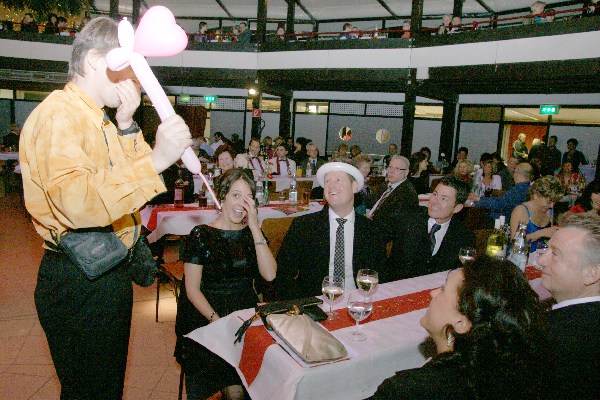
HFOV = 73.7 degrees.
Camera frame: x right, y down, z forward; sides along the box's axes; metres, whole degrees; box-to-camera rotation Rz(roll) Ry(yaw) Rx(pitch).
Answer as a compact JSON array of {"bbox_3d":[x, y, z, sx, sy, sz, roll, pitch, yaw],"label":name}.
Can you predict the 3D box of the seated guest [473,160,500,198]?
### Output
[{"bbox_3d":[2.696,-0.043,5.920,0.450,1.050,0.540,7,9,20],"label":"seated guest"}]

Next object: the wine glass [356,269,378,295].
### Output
[{"bbox_3d":[0.281,0.378,1.670,0.087,0.168,0.087,4,8,0],"label":"wine glass"}]

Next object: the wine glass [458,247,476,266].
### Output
[{"bbox_3d":[0.842,0.327,2.031,0.080,0.150,0.080,-2,9,-32],"label":"wine glass"}]

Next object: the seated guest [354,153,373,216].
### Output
[{"bbox_3d":[0.642,0.187,4.175,0.460,1.320,0.720,2,8,-11],"label":"seated guest"}]

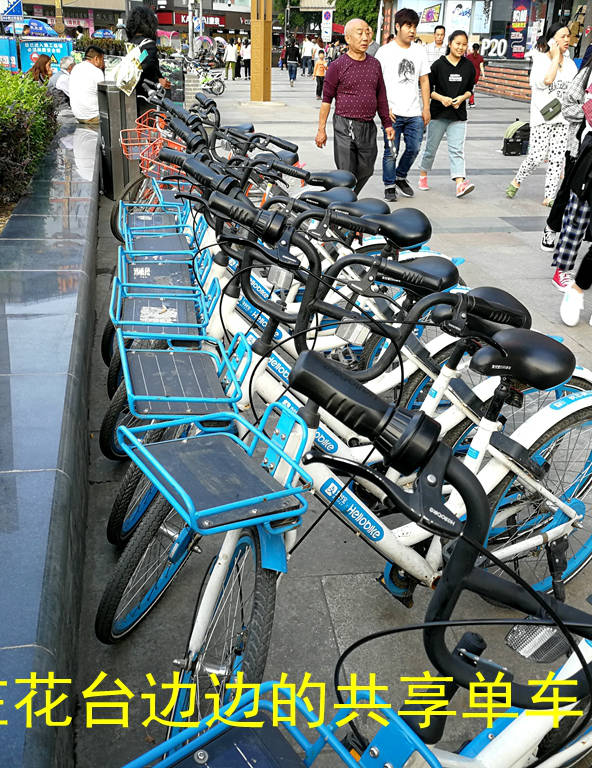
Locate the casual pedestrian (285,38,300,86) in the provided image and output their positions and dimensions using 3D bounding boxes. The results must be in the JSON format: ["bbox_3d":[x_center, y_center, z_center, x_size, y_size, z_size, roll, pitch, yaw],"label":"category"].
[{"bbox_3d":[-0.110,-11.815,29.344,0.500,1.660,0.420,3,23,3],"label":"casual pedestrian"}]

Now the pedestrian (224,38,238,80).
[{"bbox_3d":[-2.773,-13.894,34.226,0.520,1.630,0.360,6,23,9],"label":"pedestrian"}]

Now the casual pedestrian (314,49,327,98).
[{"bbox_3d":[0.675,-8.333,21.561,0.380,1.220,0.320,1,23,0],"label":"casual pedestrian"}]

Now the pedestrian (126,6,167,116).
[{"bbox_3d":[-1.488,-2.828,7.983,0.520,1.700,0.400,8,24,14],"label":"pedestrian"}]

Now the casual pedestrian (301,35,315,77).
[{"bbox_3d":[0.536,-14.896,36.261,0.500,1.730,0.420,1,23,0],"label":"casual pedestrian"}]

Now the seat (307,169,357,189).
[{"bbox_3d":[0.167,-0.968,3.800,0.265,0.108,0.195,6,29,10],"label":"seat"}]

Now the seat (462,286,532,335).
[{"bbox_3d":[0.459,-0.177,2.031,0.265,0.120,0.200,-11,26,-27],"label":"seat"}]

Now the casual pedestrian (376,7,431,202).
[{"bbox_3d":[1.071,-2.724,7.875,0.530,1.750,0.400,-3,23,-11],"label":"casual pedestrian"}]

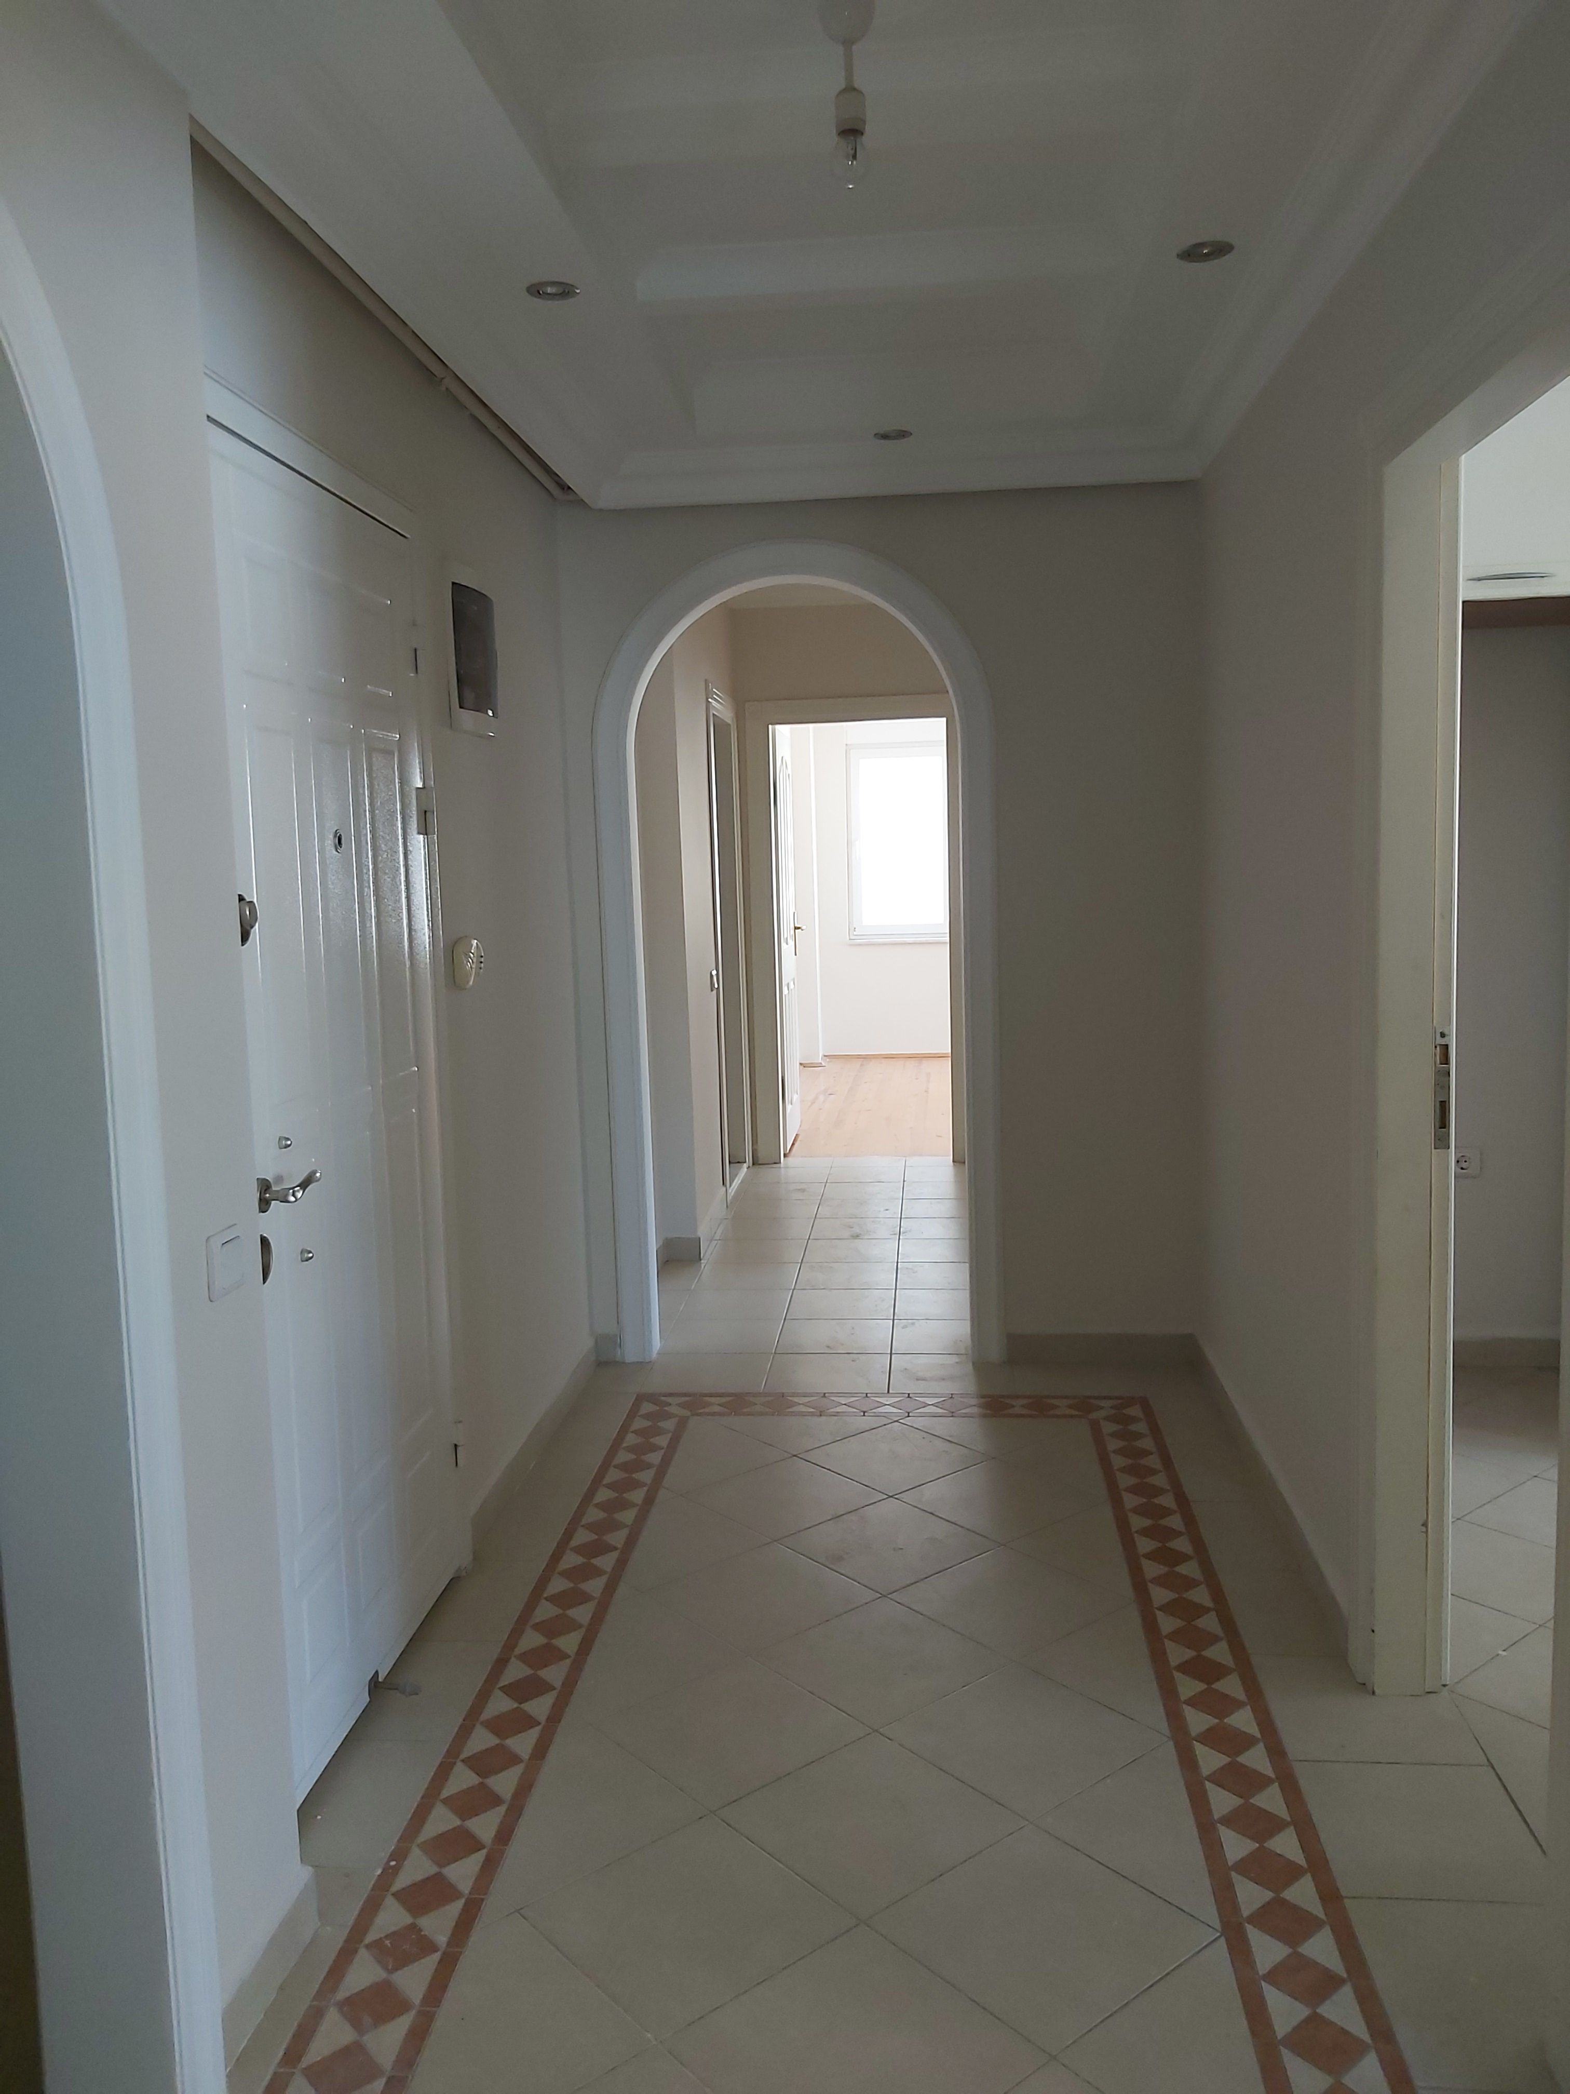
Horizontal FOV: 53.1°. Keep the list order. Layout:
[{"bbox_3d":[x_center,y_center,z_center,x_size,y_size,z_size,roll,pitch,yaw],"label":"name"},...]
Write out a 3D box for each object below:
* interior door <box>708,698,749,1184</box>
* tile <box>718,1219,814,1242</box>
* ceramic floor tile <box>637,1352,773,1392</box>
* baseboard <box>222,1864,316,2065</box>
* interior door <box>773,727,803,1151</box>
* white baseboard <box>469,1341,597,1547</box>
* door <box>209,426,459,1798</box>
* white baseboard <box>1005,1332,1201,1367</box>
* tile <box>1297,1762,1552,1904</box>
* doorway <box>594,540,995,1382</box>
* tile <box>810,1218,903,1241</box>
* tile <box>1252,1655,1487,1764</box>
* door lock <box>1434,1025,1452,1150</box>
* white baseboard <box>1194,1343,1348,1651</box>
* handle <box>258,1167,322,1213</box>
[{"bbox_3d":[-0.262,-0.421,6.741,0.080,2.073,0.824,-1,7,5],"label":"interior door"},{"bbox_3d":[-0.061,0.708,6.068,0.337,0.010,0.334,-1,7,5],"label":"tile"},{"bbox_3d":[-0.211,0.912,4.379,0.331,0.010,0.327,-1,7,5],"label":"ceramic floor tile"},{"bbox_3d":[-0.663,1.176,2.012,0.014,0.083,0.290,-1,7,5],"label":"baseboard"},{"bbox_3d":[0.003,-0.527,7.762,0.040,2.000,0.775,-1,7,5],"label":"interior door"},{"bbox_3d":[-0.608,0.949,3.858,0.014,0.082,1.292,-1,7,5],"label":"white baseboard"},{"bbox_3d":[-0.760,0.097,2.665,0.055,2.035,0.891,-1,7,5],"label":"door"},{"bbox_3d":[0.884,0.835,4.370,0.534,0.083,0.015,-1,7,5],"label":"white baseboard"},{"bbox_3d":[0.925,1.135,2.274,0.302,0.010,0.325,-1,7,5],"label":"tile"},{"bbox_3d":[0.045,-0.234,4.393,1.083,2.248,0.170,-1,7,5],"label":"doorway"},{"bbox_3d":[0.273,0.701,6.012,0.341,0.010,0.344,-1,7,5],"label":"tile"},{"bbox_3d":[0.959,1.103,2.619,0.301,0.010,0.334,-1,7,5],"label":"tile"},{"bbox_3d":[1.058,0.068,2.529,0.025,0.200,0.010,-1,7,5],"label":"door lock"},{"bbox_3d":[1.070,0.938,3.557,0.014,0.082,1.632,-1,7,5],"label":"white baseboard"},{"bbox_3d":[-0.731,0.218,2.341,0.060,0.060,0.129,-1,7,5],"label":"handle"}]

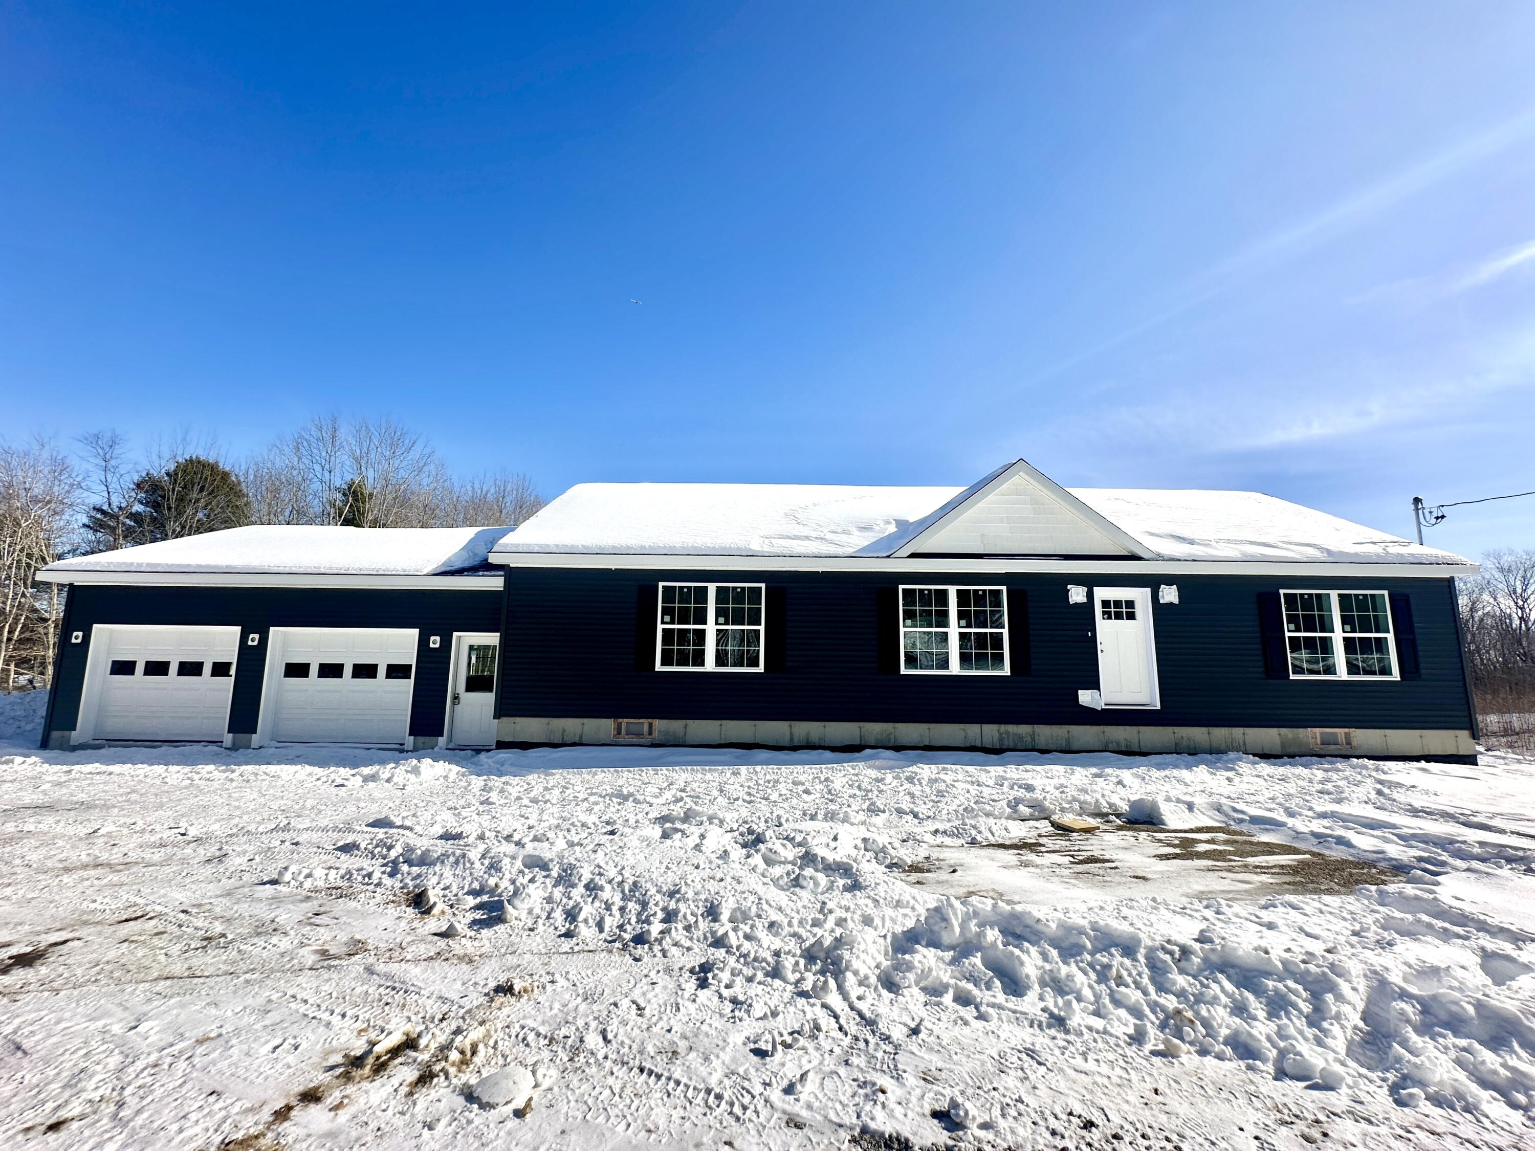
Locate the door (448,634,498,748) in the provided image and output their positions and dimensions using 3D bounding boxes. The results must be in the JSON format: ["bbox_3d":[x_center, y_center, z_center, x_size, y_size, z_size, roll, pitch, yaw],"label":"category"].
[{"bbox_3d":[-5.446,2.180,11.719,0.940,2.060,0.080,1,-8,1],"label":"door"}]

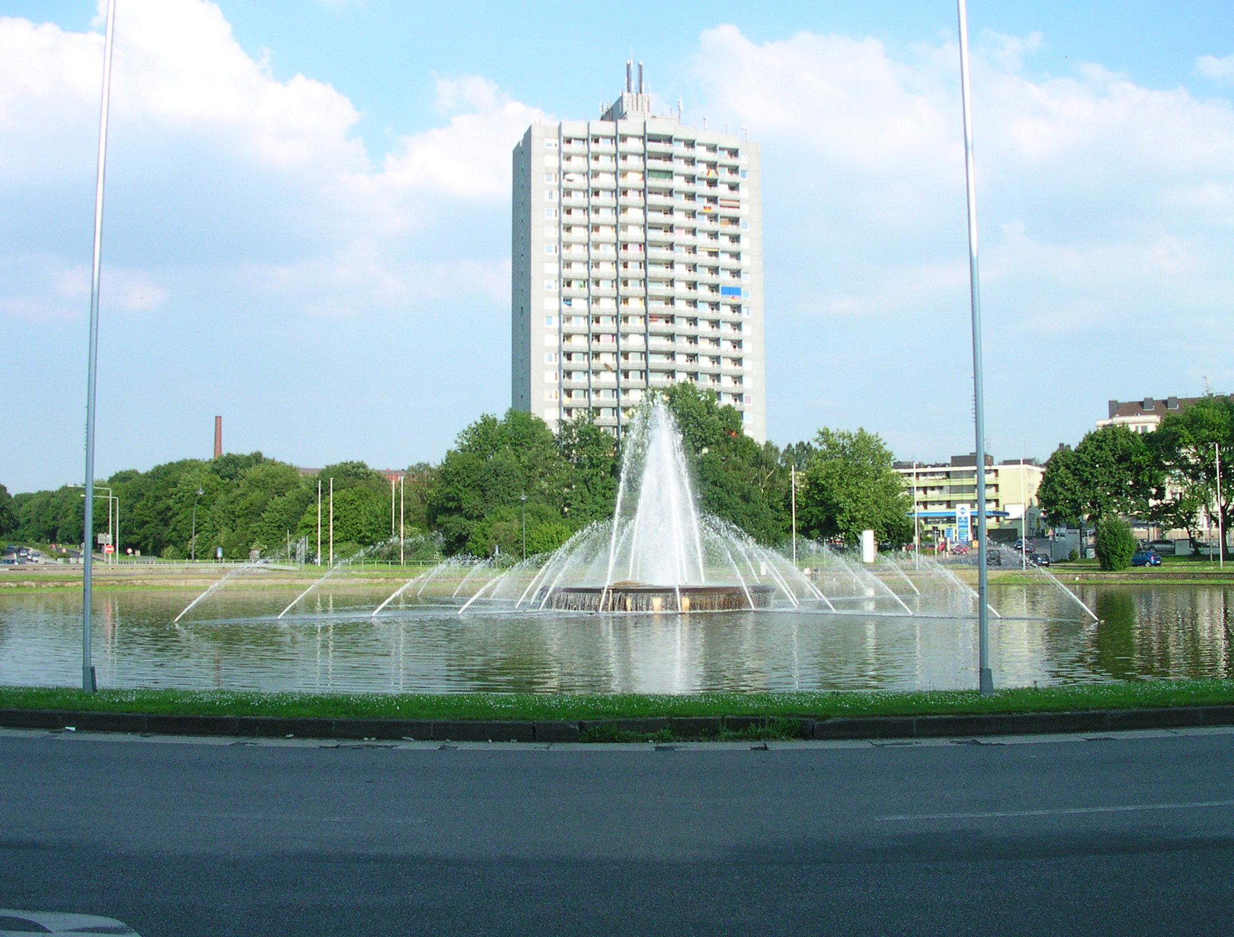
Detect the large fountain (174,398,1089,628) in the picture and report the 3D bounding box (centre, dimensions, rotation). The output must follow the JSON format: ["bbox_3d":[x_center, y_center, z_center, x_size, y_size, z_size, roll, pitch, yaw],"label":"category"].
[{"bbox_3d":[1.408,1.882,73.539,37.000,11.600,38.000,0,-4,3],"label":"large fountain"}]

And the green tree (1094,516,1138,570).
[{"bbox_3d":[42.323,6.336,113.319,3.800,4.750,3.800,-2,-4,20],"label":"green tree"}]

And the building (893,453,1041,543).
[{"bbox_3d":[65.527,6.569,255.116,32.000,15.500,14.000,-2,-4,29],"label":"building"}]

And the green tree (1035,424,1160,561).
[{"bbox_3d":[50.390,2.390,139.140,13.200,14.000,13.000,-2,-4,20],"label":"green tree"}]

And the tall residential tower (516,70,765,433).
[{"bbox_3d":[3.702,-24.474,210.114,37.500,79.000,25.000,1,-4,-16],"label":"tall residential tower"}]

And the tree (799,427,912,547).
[{"bbox_3d":[30.059,2.397,168.210,14.000,15.400,14.000,-1,-4,10],"label":"tree"}]

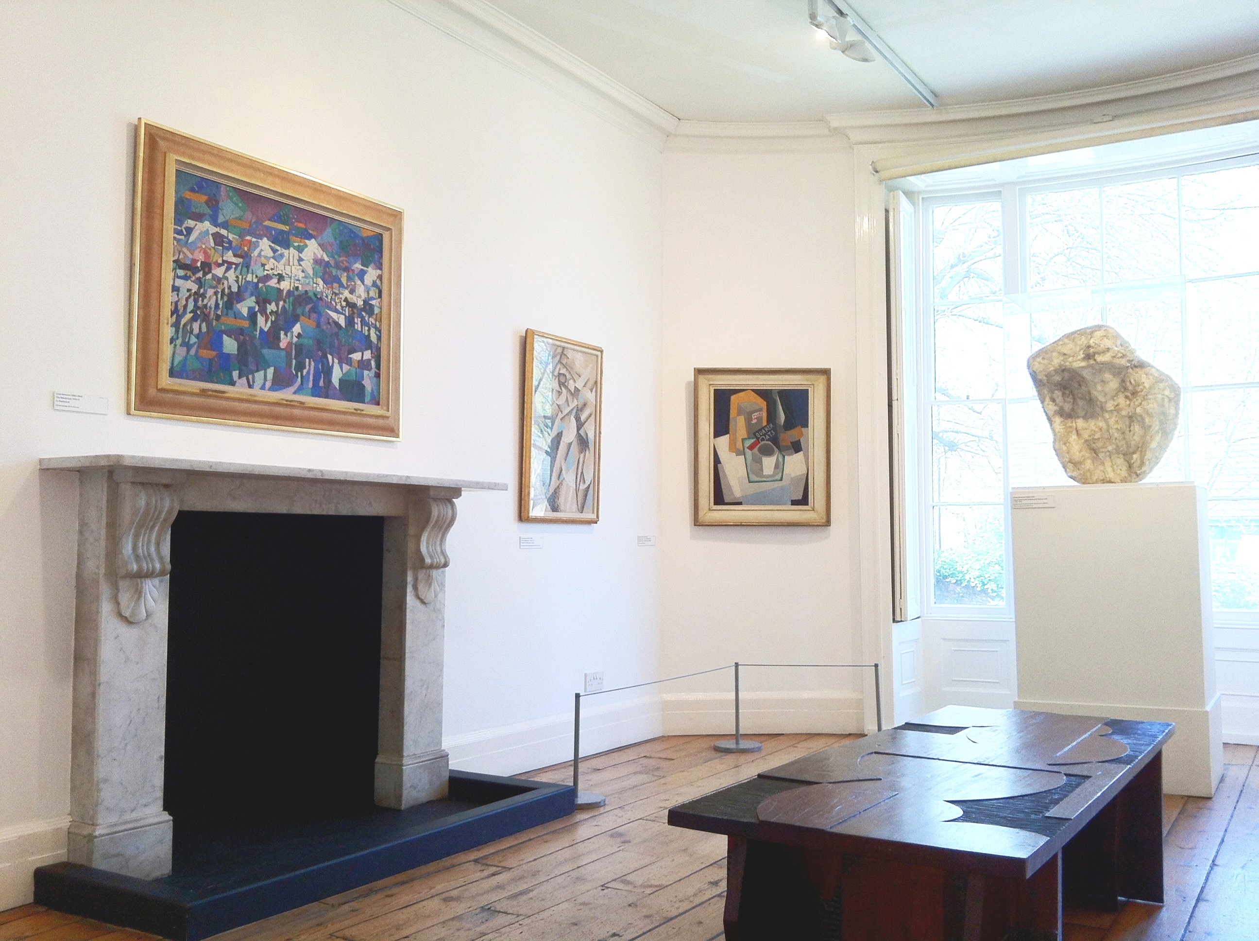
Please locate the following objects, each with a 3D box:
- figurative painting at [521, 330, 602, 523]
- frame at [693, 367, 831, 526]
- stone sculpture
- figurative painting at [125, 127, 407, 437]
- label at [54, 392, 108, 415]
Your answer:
[{"bbox_3d":[-0.294,-0.174,5.585,0.040,0.809,0.574,-2,-4,30],"label":"figurative painting"},{"bbox_3d":[0.672,-0.117,6.434,0.692,0.796,0.055,0,-4,-2],"label":"frame"},{"bbox_3d":[1.886,-0.260,5.050,0.570,0.615,0.280,-2,-4,27],"label":"stone sculpture"},{"bbox_3d":[-1.143,-0.558,4.155,0.050,0.859,1.154,-2,-4,30],"label":"figurative painting"},{"bbox_3d":[-1.527,-0.184,3.542,0.005,0.050,0.172,-2,-4,30],"label":"label"}]

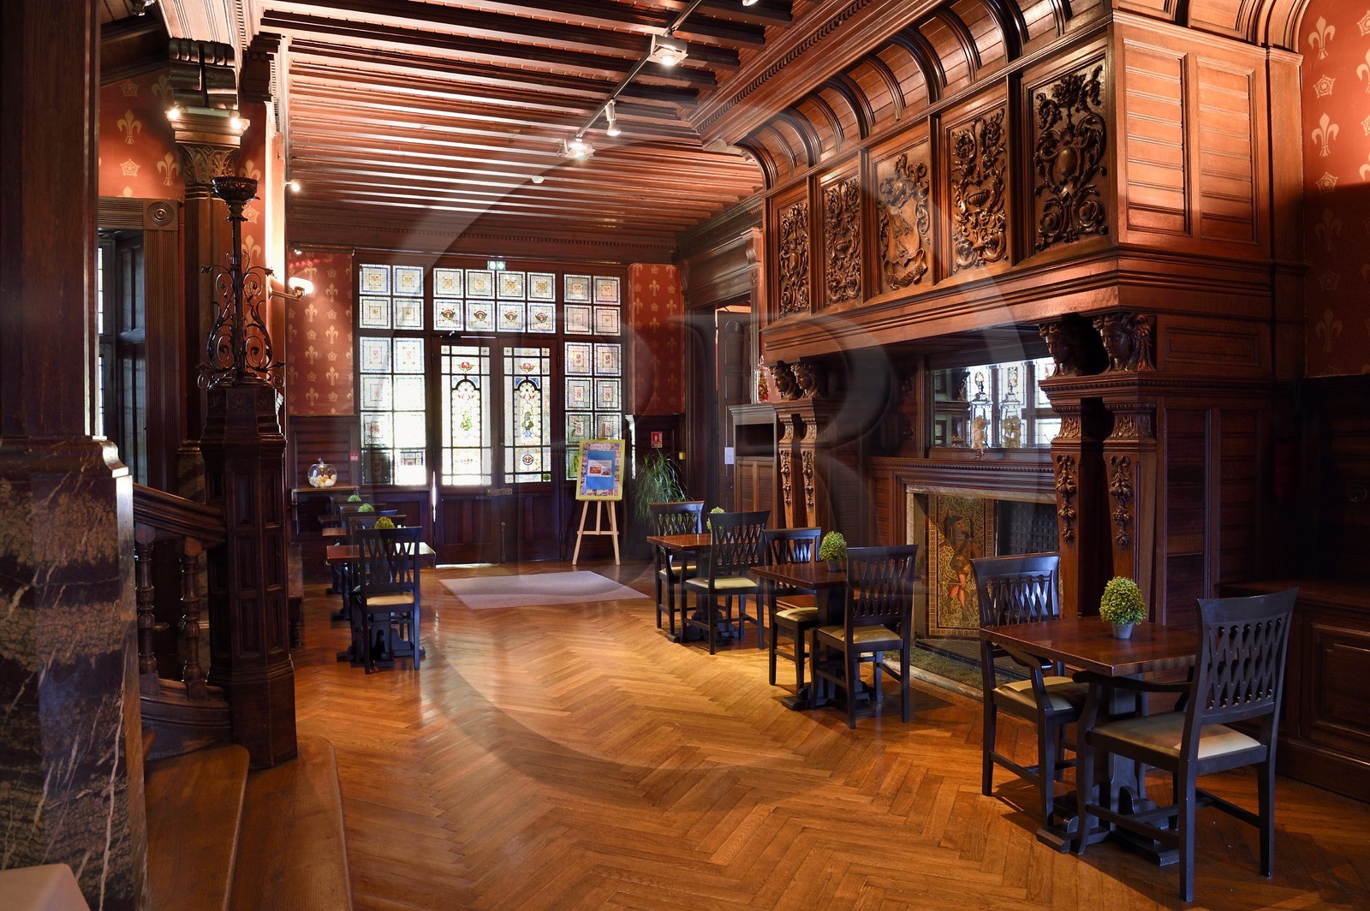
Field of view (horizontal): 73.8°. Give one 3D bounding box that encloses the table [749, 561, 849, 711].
[{"bbox_3d":[0.857,1.046,5.273,0.700,0.760,0.700,-1,1,-23],"label":"table"}]

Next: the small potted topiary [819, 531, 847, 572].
[{"bbox_3d":[0.854,0.543,5.281,0.175,0.240,0.175,-1,1,0],"label":"small potted topiary"}]

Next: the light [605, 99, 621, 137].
[{"bbox_3d":[-0.585,-2.730,7.412,0.130,0.290,0.130,-1,1,0],"label":"light"}]

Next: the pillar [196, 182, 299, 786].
[{"bbox_3d":[-1.952,0.056,4.067,0.370,2.600,0.370,-1,1,-23],"label":"pillar"}]

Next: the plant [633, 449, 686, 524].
[{"bbox_3d":[-0.302,0.621,11.347,0.750,1.370,0.720,-1,1,-22],"label":"plant"}]

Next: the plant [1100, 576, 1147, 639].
[{"bbox_3d":[1.697,0.584,3.535,0.178,0.235,0.178,-1,1,-23],"label":"plant"}]

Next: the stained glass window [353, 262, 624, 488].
[{"bbox_3d":[-2.289,-0.944,11.152,3.270,2.680,0.120,-1,1,-22],"label":"stained glass window"}]

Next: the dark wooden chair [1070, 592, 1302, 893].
[{"bbox_3d":[1.767,0.958,3.259,0.550,1.015,0.550,-1,1,-23],"label":"dark wooden chair"}]

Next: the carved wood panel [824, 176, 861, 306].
[{"bbox_3d":[1.050,-1.391,6.024,0.060,0.800,0.490,-1,1,-22],"label":"carved wood panel"}]

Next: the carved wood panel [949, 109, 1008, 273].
[{"bbox_3d":[1.573,-1.419,4.877,0.060,0.830,0.460,-1,1,-23],"label":"carved wood panel"}]

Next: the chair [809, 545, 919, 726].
[{"bbox_3d":[0.954,0.951,4.998,0.460,0.960,0.510,-1,1,-17],"label":"chair"}]

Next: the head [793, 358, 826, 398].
[{"bbox_3d":[0.914,-0.570,6.693,0.270,0.280,0.200,-1,1,-23],"label":"head"}]

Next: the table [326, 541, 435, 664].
[{"bbox_3d":[-2.194,1.057,6.579,0.700,0.760,0.710,-1,1,-18],"label":"table"}]

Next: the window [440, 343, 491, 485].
[{"bbox_3d":[-2.666,-0.502,11.130,0.620,1.740,0.050,-1,1,-23],"label":"window"}]

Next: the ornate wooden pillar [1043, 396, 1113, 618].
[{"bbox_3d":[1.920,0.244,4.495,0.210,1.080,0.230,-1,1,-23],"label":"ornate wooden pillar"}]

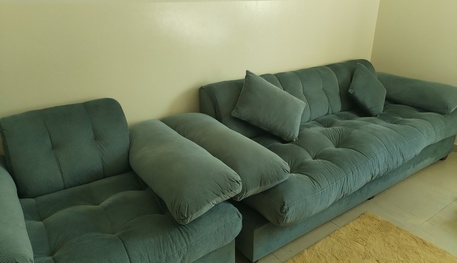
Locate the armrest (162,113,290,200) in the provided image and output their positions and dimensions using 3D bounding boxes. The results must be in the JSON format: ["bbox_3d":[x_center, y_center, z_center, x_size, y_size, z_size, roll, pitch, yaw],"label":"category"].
[{"bbox_3d":[-0.043,0.111,2.160,0.394,0.211,0.854,-15,28,-34],"label":"armrest"}]

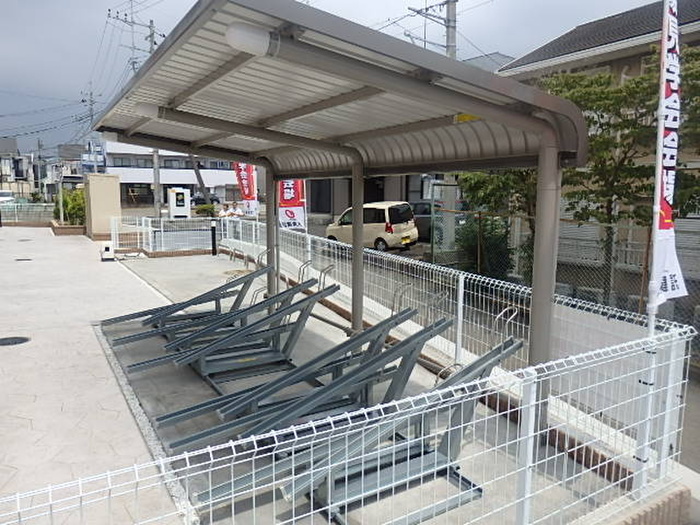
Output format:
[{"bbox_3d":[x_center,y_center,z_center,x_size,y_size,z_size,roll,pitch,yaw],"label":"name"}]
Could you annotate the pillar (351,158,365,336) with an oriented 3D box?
[{"bbox_3d":[0.081,-0.057,4.972,0.115,1.930,0.115,-5,9,-31],"label":"pillar"}]

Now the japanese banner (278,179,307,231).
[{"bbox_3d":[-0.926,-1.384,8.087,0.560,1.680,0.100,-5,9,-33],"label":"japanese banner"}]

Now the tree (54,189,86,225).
[{"bbox_3d":[-11.626,-2.339,21.178,1.450,1.510,1.500,-2,8,-11],"label":"tree"}]

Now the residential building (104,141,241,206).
[{"bbox_3d":[-17.329,-8.642,50.374,13.000,6.700,7.000,-4,9,-28],"label":"residential building"}]

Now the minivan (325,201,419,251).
[{"bbox_3d":[0.670,-1.187,17.198,1.480,1.660,3.400,-7,11,-43],"label":"minivan"}]

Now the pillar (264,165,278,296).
[{"bbox_3d":[-1.079,-0.309,6.819,0.115,1.930,0.115,-5,9,-31],"label":"pillar"}]

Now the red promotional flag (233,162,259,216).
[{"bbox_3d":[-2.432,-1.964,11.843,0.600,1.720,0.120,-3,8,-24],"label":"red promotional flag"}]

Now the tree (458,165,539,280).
[{"bbox_3d":[3.237,-1.285,10.523,2.200,3.500,2.100,2,8,17],"label":"tree"}]

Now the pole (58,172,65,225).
[{"bbox_3d":[-11.820,-2.608,20.738,0.120,2.220,0.120,-3,8,-22],"label":"pole"}]

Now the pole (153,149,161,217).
[{"bbox_3d":[-11.249,-7.915,29.198,0.330,11.490,0.330,-3,8,-22],"label":"pole"}]

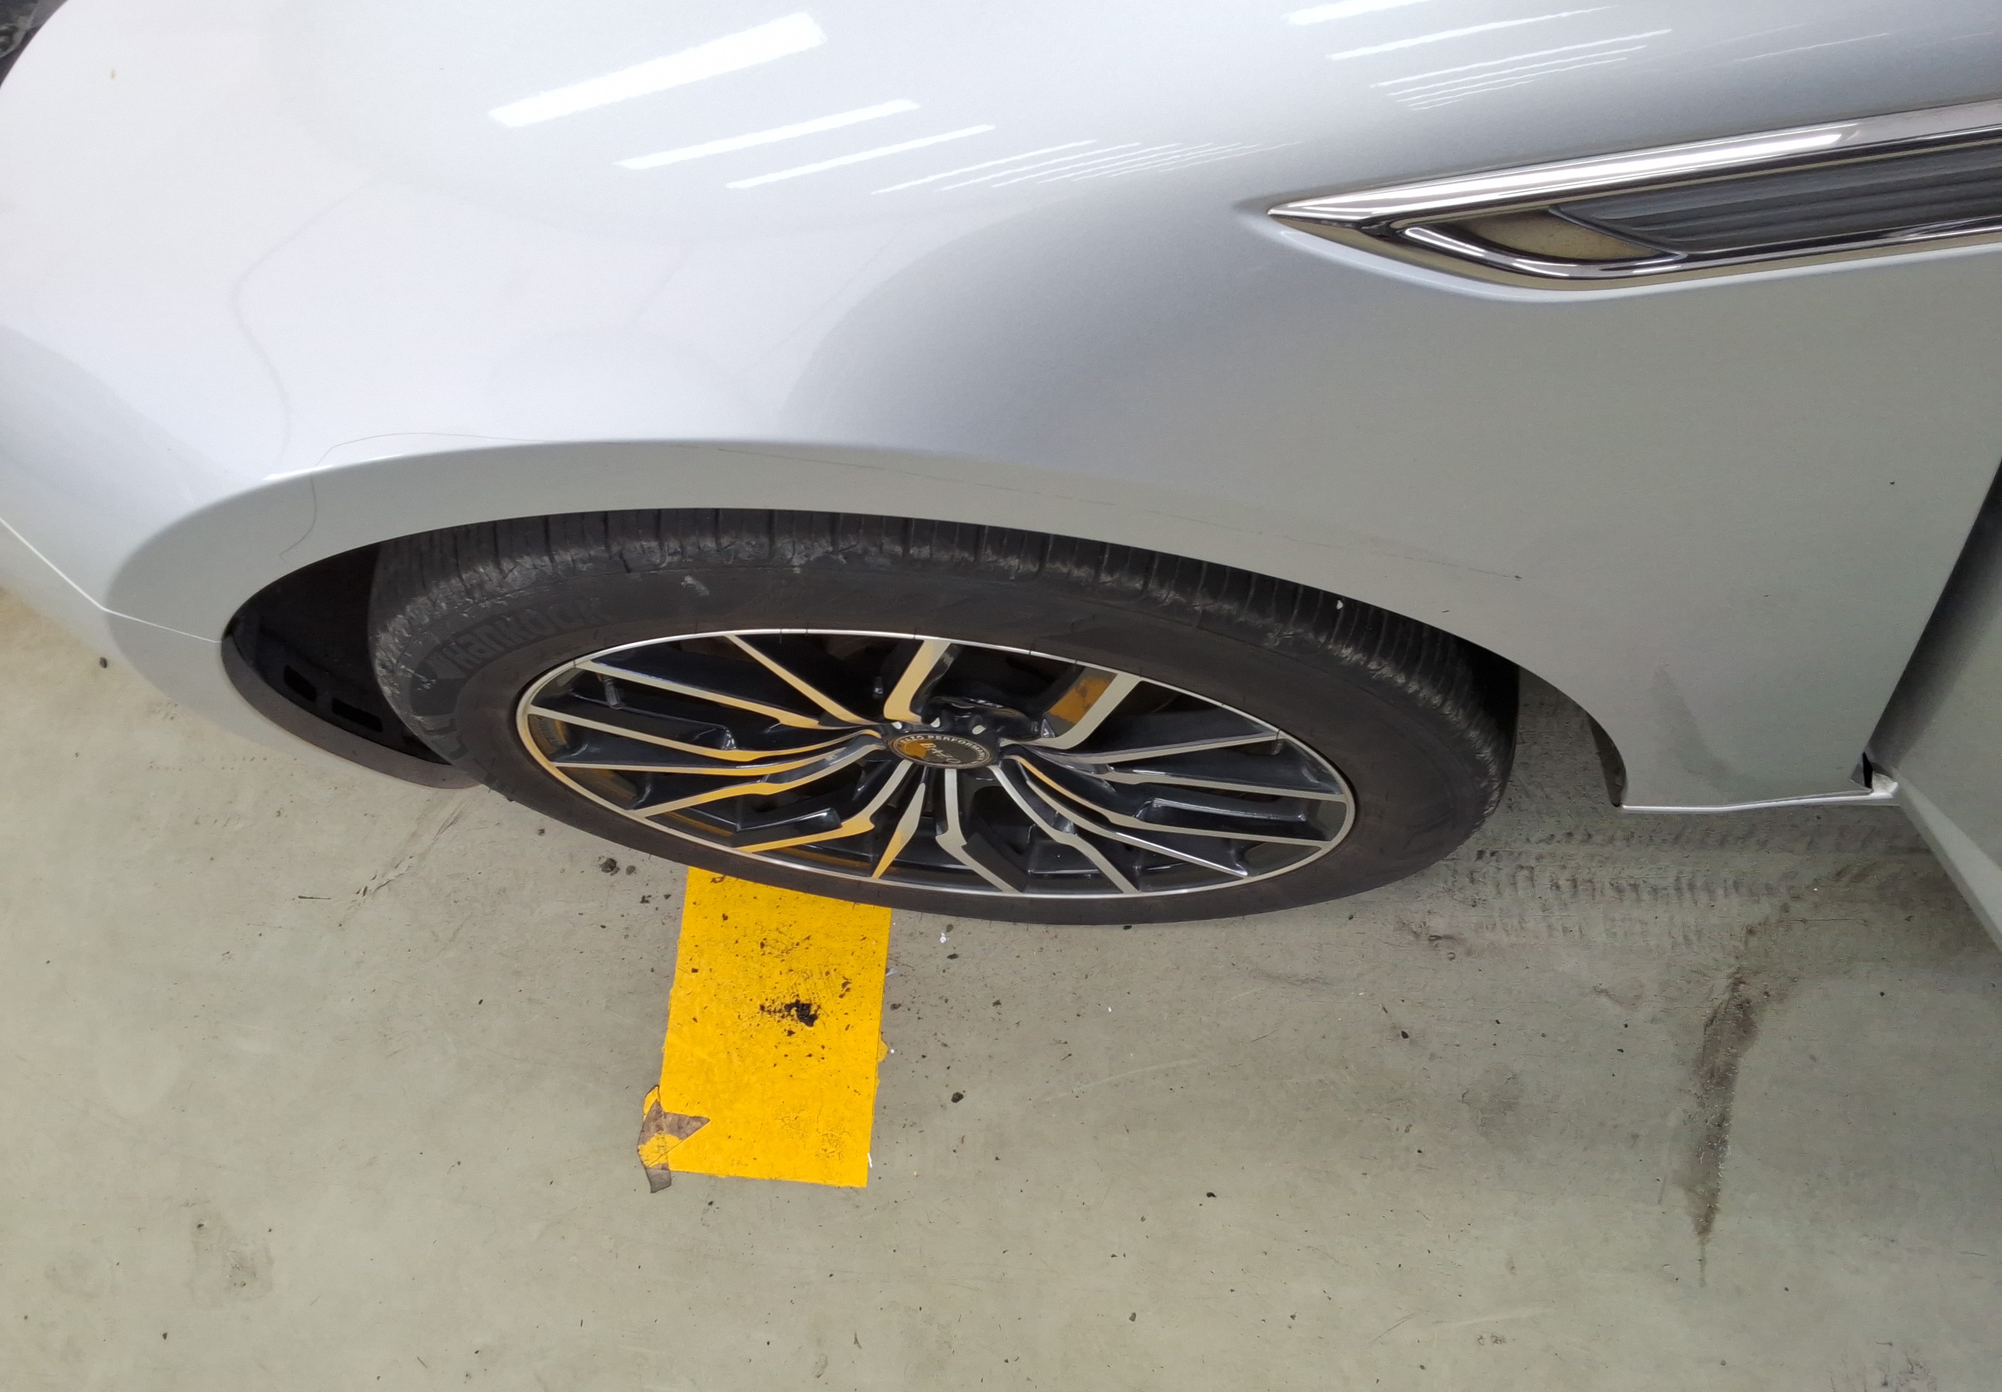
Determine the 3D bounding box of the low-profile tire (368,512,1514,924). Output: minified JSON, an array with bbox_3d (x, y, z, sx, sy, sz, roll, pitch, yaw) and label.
[{"bbox_3d":[-0.028,-0.048,1.024,0.676,0.672,0.240,3,69,10],"label":"low-profile tire"}]

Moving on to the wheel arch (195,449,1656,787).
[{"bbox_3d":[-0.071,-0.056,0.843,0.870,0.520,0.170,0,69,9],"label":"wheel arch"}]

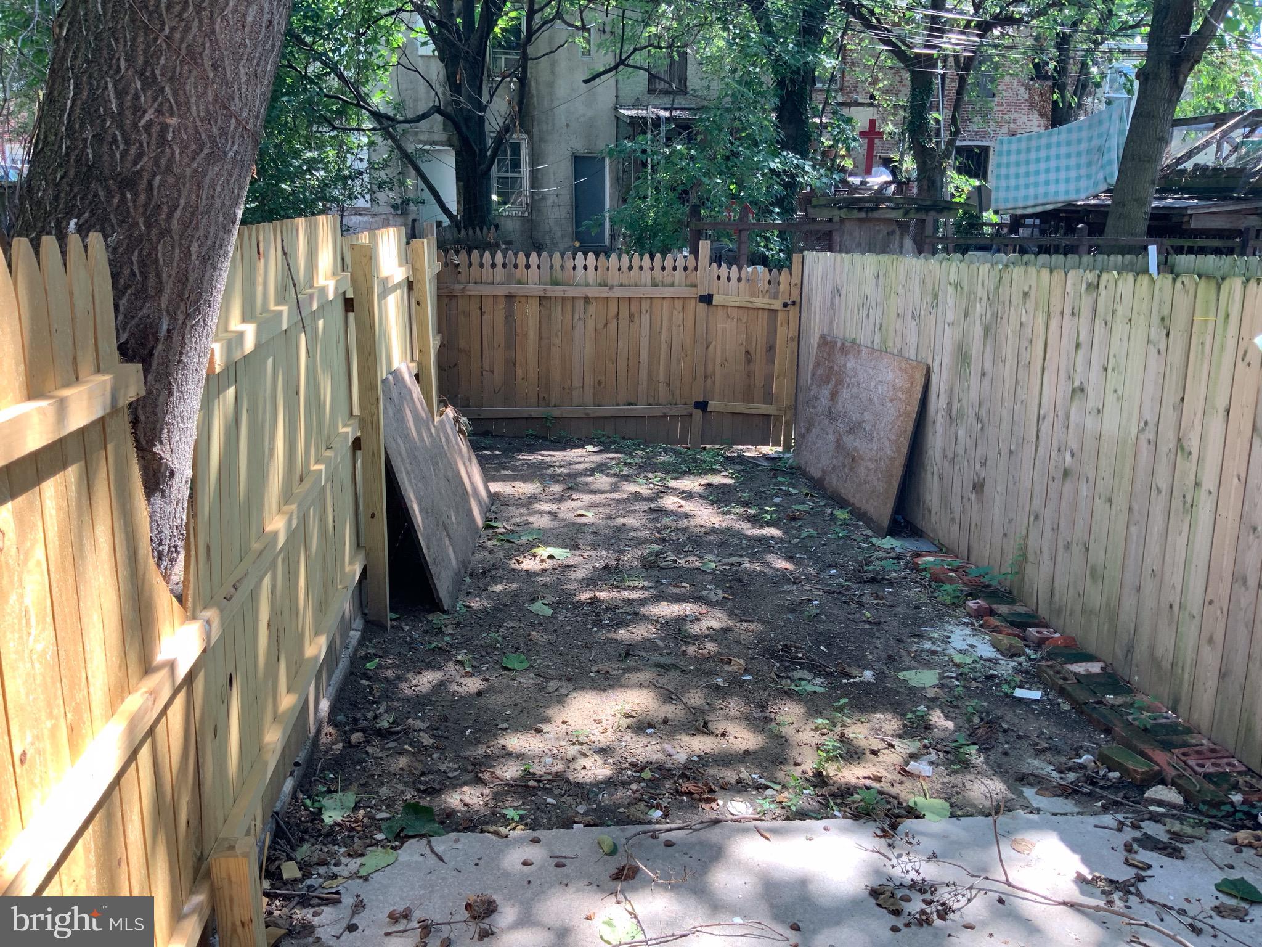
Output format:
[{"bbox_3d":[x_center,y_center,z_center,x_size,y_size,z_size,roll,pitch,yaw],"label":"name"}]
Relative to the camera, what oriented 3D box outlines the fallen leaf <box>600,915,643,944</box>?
[{"bbox_3d":[-0.026,1.246,2.886,0.115,0.020,0.115,0,12,-3],"label":"fallen leaf"}]

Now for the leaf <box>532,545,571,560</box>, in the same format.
[{"bbox_3d":[-0.451,0.453,6.046,0.220,0.050,0.190,1,12,0],"label":"leaf"}]

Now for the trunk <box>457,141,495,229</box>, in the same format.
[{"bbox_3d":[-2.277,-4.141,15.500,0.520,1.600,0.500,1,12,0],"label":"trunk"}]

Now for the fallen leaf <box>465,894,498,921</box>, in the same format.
[{"bbox_3d":[-0.418,1.213,2.953,0.090,0.045,0.080,0,12,-6],"label":"fallen leaf"}]

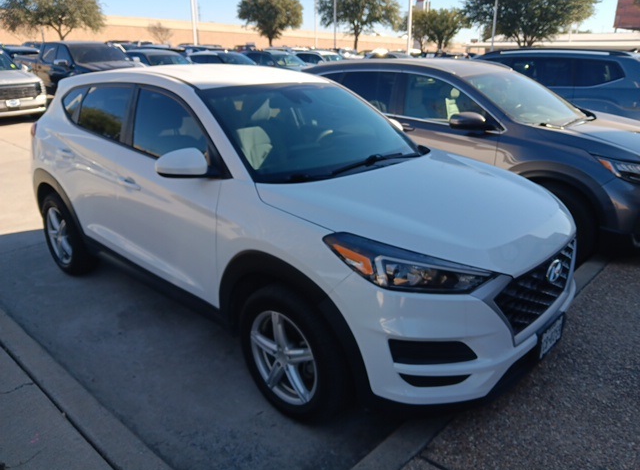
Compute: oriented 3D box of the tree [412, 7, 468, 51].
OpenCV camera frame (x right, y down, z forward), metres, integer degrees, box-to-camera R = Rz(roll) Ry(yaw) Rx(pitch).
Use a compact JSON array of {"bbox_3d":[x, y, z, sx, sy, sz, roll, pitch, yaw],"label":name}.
[{"bbox_3d":[12.039,-20.245,48.993,5.400,5.331,5.400,0,20,0],"label":"tree"}]

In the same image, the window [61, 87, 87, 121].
[{"bbox_3d":[-1.931,-1.045,3.773,0.460,0.250,0.060,16,4,43],"label":"window"}]

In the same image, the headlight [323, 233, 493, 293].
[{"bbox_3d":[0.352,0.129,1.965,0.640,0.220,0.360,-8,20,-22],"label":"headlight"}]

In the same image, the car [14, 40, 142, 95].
[{"bbox_3d":[-7.500,-5.150,15.300,5.850,1.950,2.120,16,25,39],"label":"car"}]

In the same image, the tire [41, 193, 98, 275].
[{"bbox_3d":[-2.106,-0.005,4.065,0.690,0.690,0.225,16,25,39],"label":"tire"}]

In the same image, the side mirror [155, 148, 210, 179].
[{"bbox_3d":[-0.676,-0.350,2.364,0.150,0.160,0.230,16,25,39],"label":"side mirror"}]

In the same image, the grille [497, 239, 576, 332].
[{"bbox_3d":[1.054,0.215,2.265,0.150,0.310,0.860,16,25,39],"label":"grille"}]

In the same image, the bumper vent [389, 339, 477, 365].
[{"bbox_3d":[0.439,0.451,1.866,0.345,0.110,0.075,-2,19,-6],"label":"bumper vent"}]

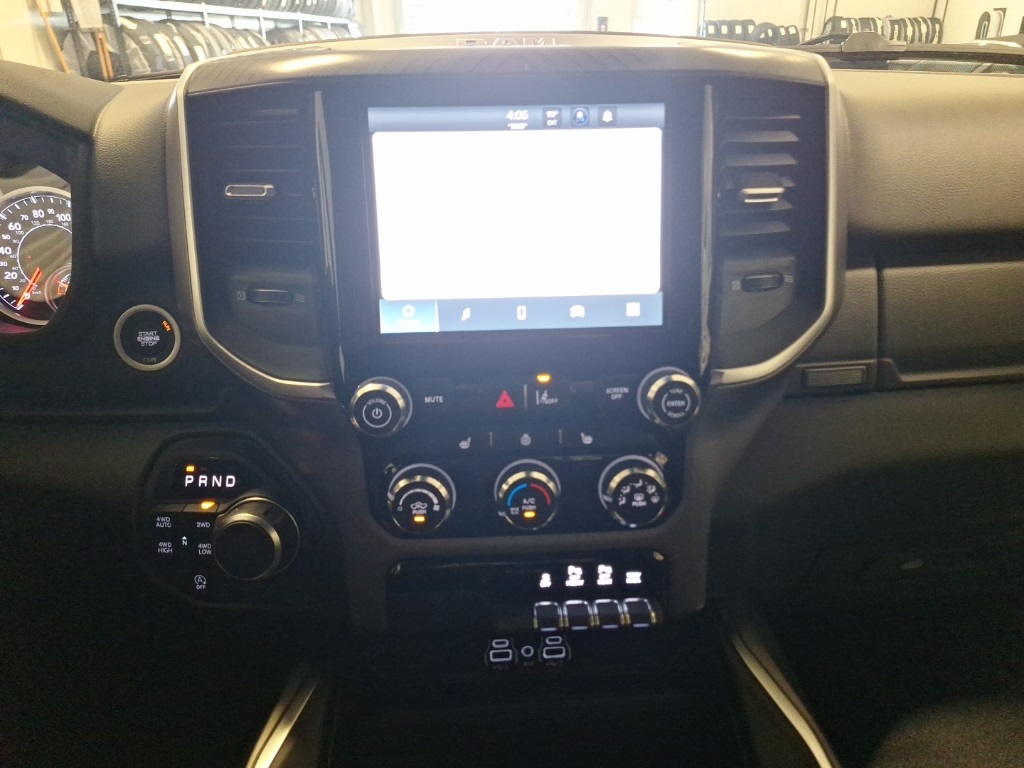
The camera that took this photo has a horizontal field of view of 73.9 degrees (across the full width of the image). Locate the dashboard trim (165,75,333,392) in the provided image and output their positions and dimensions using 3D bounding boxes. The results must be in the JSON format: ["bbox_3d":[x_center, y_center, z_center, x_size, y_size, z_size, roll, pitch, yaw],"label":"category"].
[{"bbox_3d":[-0.149,-0.088,0.421,0.100,0.190,0.042,0,9,10],"label":"dashboard trim"}]

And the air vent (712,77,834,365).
[{"bbox_3d":[0.156,-0.096,0.434,0.090,0.173,0.030,-4,10,-16],"label":"air vent"}]

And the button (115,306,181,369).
[{"bbox_3d":[-0.243,-0.032,0.459,0.043,0.043,0.015,-2,9,-3],"label":"button"}]

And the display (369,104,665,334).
[{"bbox_3d":[0.005,-0.097,0.407,0.171,0.129,0.015,-2,9,-3],"label":"display"}]

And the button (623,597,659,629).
[{"bbox_3d":[0.081,0.144,0.435,0.022,0.020,0.015,-2,9,-3],"label":"button"}]

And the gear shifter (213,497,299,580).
[{"bbox_3d":[-0.173,0.105,0.456,0.052,0.052,0.027,-2,9,-3],"label":"gear shifter"}]

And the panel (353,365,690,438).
[{"bbox_3d":[0.008,0.008,0.410,0.204,0.041,0.024,-2,9,-3],"label":"panel"}]

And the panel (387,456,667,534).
[{"bbox_3d":[0.010,0.069,0.418,0.172,0.044,0.024,-2,9,-3],"label":"panel"}]

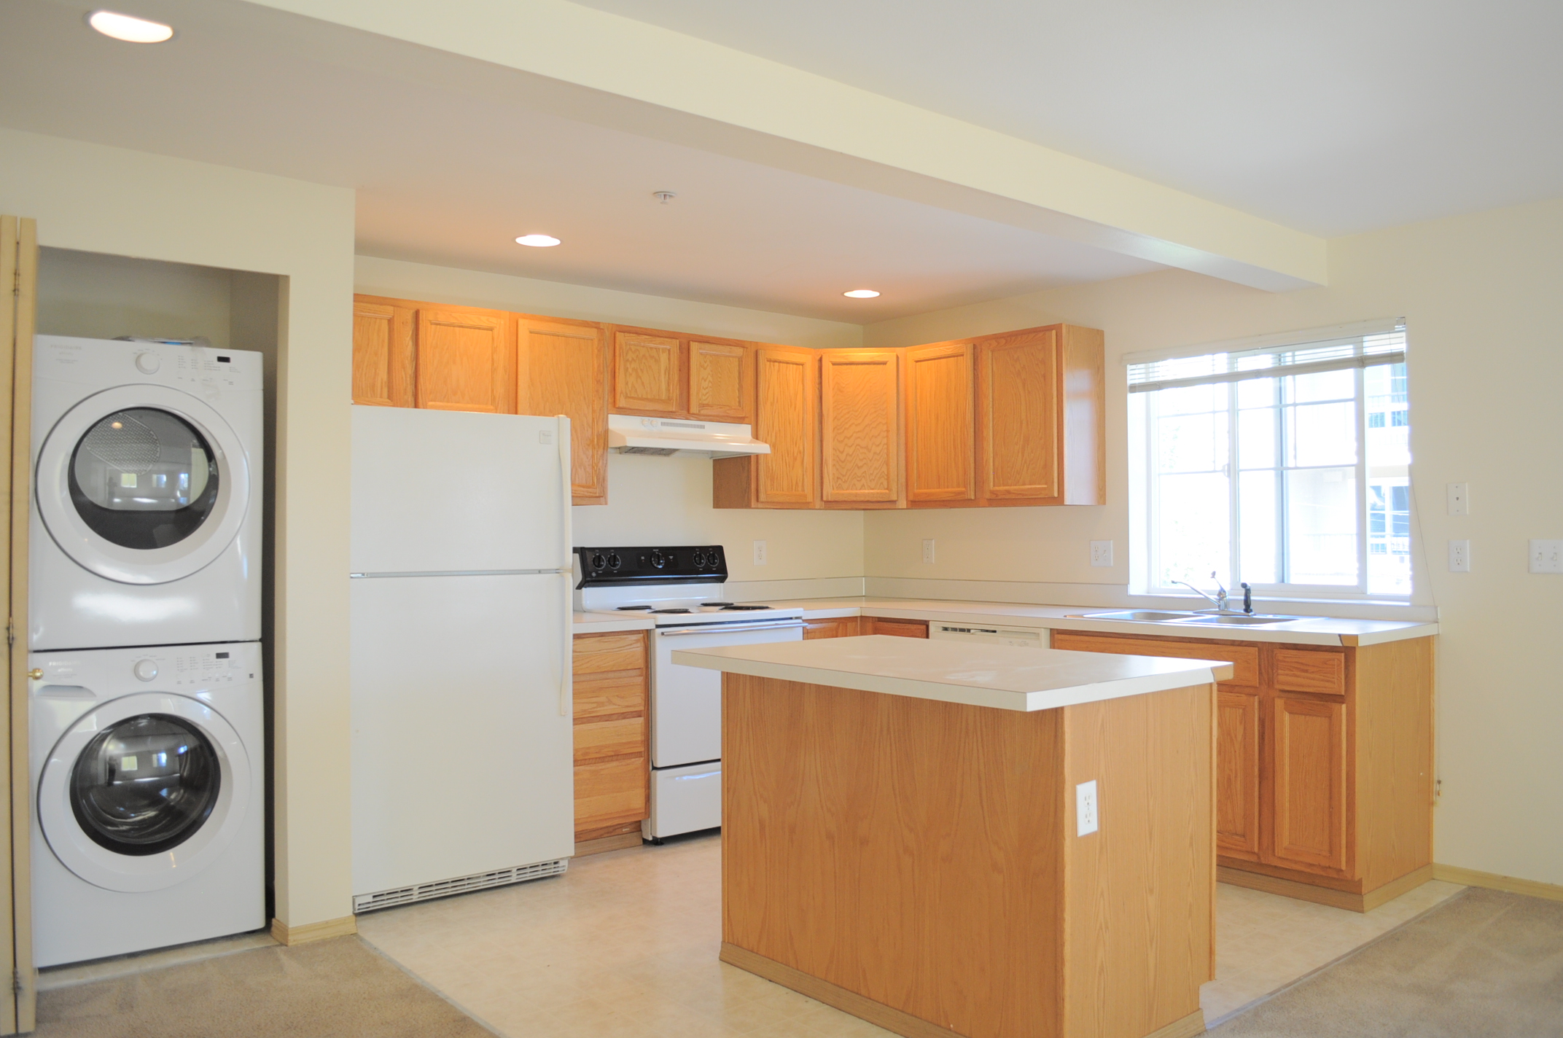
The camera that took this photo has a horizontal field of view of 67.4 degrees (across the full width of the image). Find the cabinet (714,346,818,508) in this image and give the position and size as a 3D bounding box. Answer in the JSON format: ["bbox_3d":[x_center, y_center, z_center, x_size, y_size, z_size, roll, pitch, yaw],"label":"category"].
[{"bbox_3d":[-0.076,-0.429,5.652,0.400,0.764,0.322,0,-1,-41],"label":"cabinet"}]

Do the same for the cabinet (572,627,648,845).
[{"bbox_3d":[-0.881,0.876,4.729,0.450,0.862,0.625,0,-1,-41],"label":"cabinet"}]

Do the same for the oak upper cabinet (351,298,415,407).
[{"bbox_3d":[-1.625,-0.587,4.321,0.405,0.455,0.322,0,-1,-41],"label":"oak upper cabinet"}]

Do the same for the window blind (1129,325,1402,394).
[{"bbox_3d":[1.863,-0.635,4.632,0.060,0.176,1.159,0,-1,-40],"label":"window blind"}]

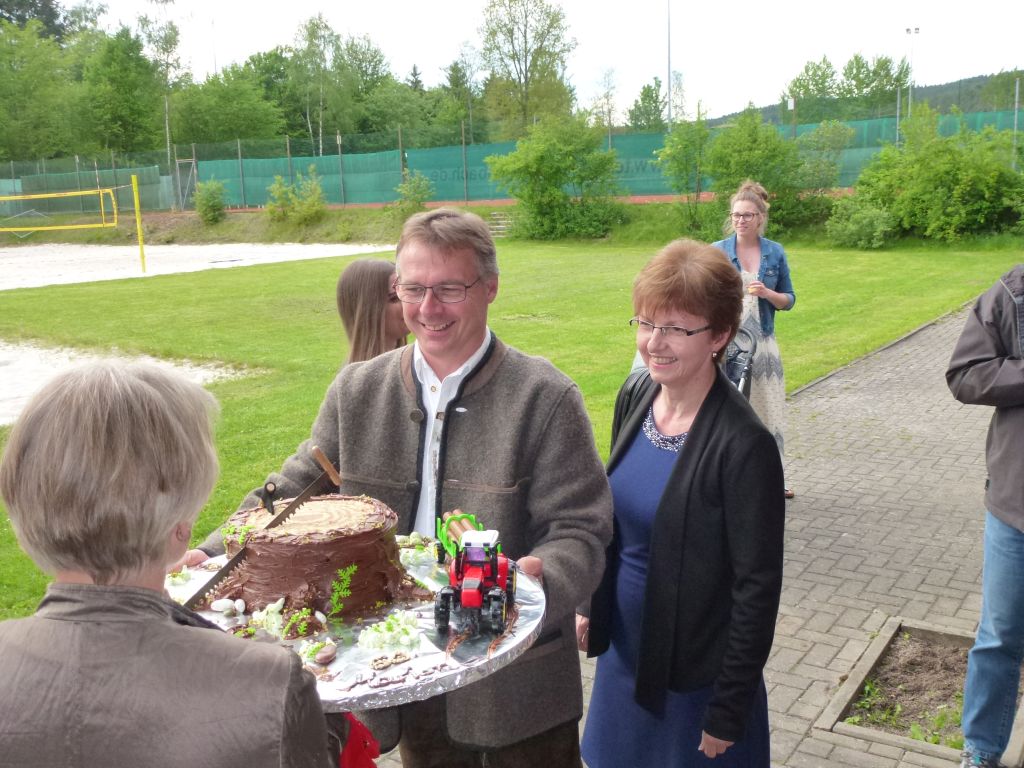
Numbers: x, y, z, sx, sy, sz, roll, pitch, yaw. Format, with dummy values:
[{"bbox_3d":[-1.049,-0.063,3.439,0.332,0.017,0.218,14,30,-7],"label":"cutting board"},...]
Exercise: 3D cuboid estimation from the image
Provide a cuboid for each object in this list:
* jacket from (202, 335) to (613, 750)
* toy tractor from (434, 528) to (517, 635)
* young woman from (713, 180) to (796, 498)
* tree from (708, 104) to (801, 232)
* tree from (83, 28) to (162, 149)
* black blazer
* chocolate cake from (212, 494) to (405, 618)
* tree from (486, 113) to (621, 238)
[{"bbox_3d":[-0.120,0.260,1.599,0.580,0.690,0.430,2,11,25],"label":"jacket"},{"bbox_3d":[-0.036,0.231,1.176,0.082,0.102,0.152,3,11,13],"label":"toy tractor"},{"bbox_3d":[1.349,-0.233,5.494,0.520,1.788,0.340,0,10,15],"label":"young woman"},{"bbox_3d":[6.910,-6.059,27.931,2.803,3.641,2.628,-3,10,0],"label":"tree"},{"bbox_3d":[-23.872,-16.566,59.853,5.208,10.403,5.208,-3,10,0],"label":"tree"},{"bbox_3d":[0.306,0.241,1.679,0.280,0.590,0.430,-10,12,-37],"label":"black blazer"},{"bbox_3d":[-0.267,0.216,1.298,0.238,0.087,0.238,-2,11,-12],"label":"chocolate cake"},{"bbox_3d":[1.291,-6.462,30.353,4.255,3.831,3.969,-3,10,0],"label":"tree"}]

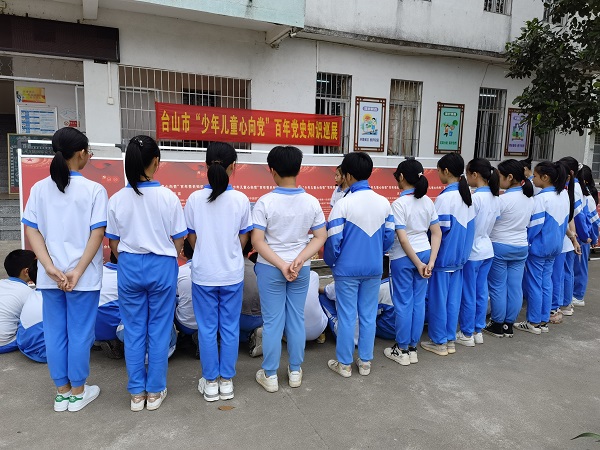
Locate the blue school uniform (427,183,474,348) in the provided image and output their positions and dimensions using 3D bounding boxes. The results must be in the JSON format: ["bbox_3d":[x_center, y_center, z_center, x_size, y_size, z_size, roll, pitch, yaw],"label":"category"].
[{"bbox_3d":[1.126,0.285,3.544,0.400,1.220,0.290,-4,11,-33],"label":"blue school uniform"}]

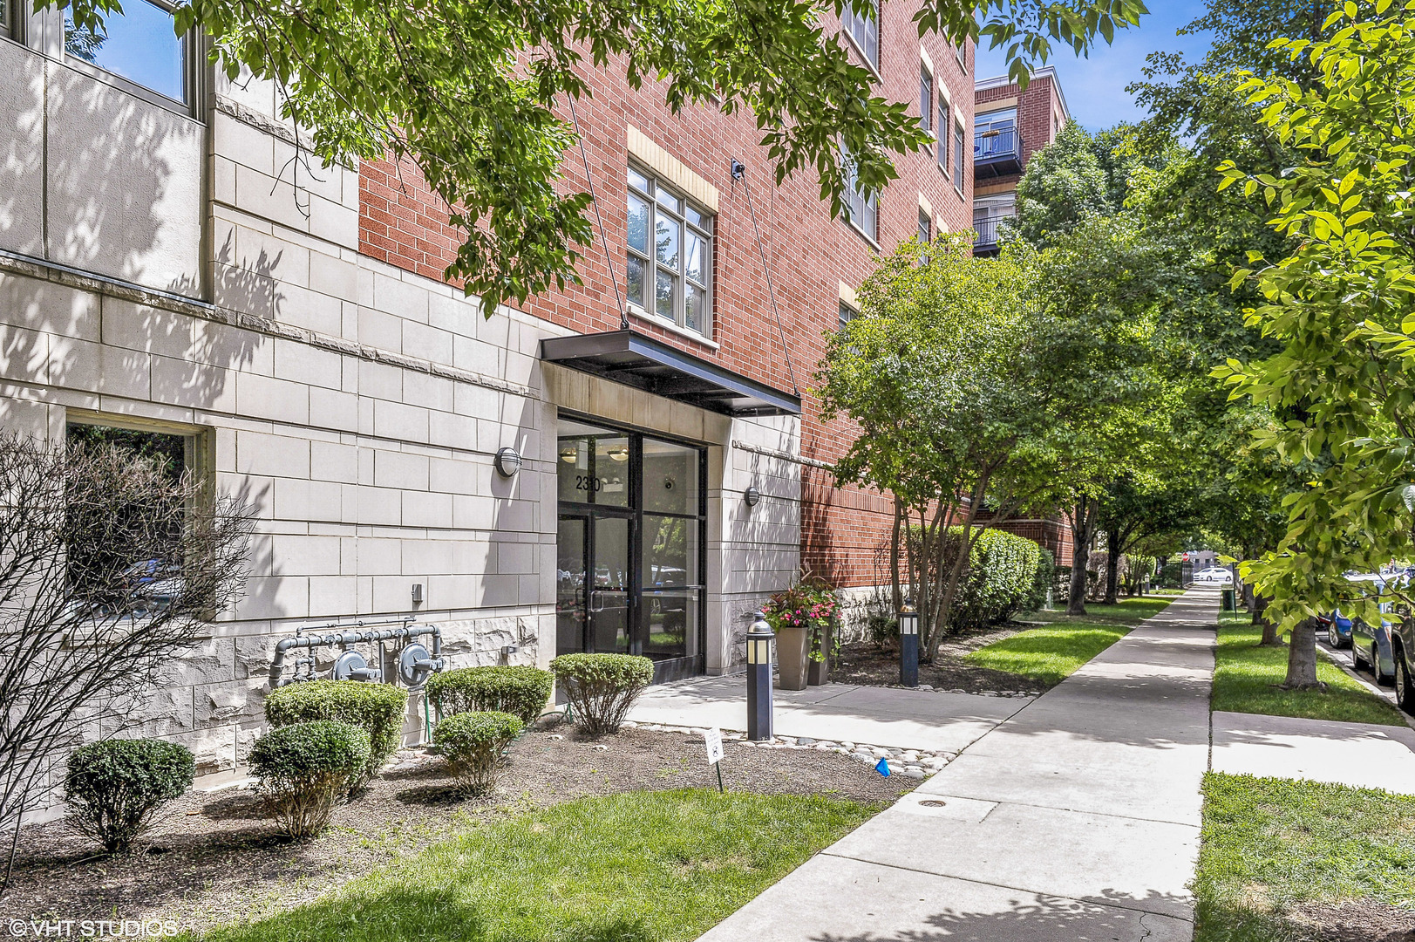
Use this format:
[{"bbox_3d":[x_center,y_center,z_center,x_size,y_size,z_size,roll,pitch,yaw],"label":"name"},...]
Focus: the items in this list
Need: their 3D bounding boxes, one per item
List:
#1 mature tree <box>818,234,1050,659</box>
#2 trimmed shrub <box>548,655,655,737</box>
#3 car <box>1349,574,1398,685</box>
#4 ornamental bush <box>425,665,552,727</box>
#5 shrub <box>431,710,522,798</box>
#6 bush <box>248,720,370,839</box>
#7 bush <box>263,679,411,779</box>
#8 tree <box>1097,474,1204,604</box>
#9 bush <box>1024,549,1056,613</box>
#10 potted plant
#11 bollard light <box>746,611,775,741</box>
[{"bbox_3d":[3.678,-0.320,15.668,3.750,6.750,3.750,-3,-6,28],"label":"mature tree"},{"bbox_3d":[-0.977,2.040,8.680,0.920,0.740,0.960,0,-4,0],"label":"trimmed shrub"},{"bbox_3d":[11.048,2.387,14.332,1.820,1.520,4.500,-3,-6,28],"label":"car"},{"bbox_3d":[-1.737,1.921,7.500,0.940,0.740,1.000,-2,-5,28],"label":"ornamental bush"},{"bbox_3d":[-1.560,1.888,6.409,0.610,0.550,0.610,0,-6,0],"label":"shrub"},{"bbox_3d":[-2.294,1.757,5.427,0.650,0.620,0.650,-3,-6,28],"label":"bush"},{"bbox_3d":[-2.517,1.805,6.433,0.860,0.720,0.930,-3,-6,28],"label":"bush"},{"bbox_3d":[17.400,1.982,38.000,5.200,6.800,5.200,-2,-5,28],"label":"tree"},{"bbox_3d":[11.250,3.750,32.200,1.500,2.150,1.600,-2,-5,29],"label":"bush"},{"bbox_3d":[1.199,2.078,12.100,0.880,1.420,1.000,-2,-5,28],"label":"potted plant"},{"bbox_3d":[0.475,1.818,8.360,0.240,1.120,0.240,-2,-5,28],"label":"bollard light"}]

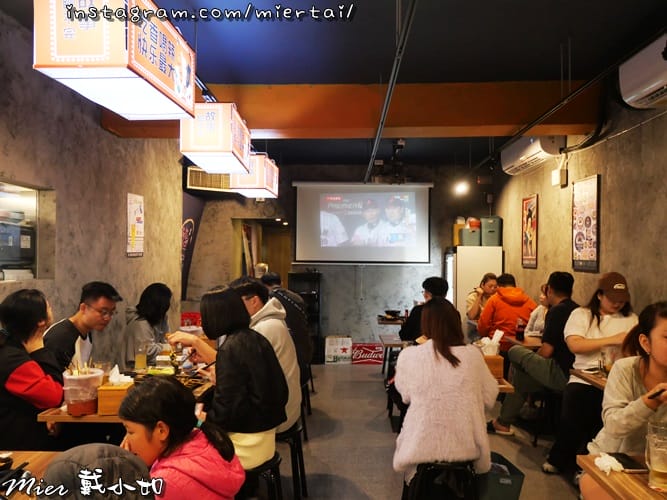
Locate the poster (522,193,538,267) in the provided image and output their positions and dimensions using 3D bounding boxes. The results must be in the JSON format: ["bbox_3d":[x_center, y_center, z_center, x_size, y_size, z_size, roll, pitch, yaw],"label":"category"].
[{"bbox_3d":[2.106,-0.184,6.164,0.030,0.760,0.490,0,0,2],"label":"poster"}]

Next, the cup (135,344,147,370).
[{"bbox_3d":[-1.040,0.578,3.120,0.063,0.130,0.063,0,0,0],"label":"cup"}]

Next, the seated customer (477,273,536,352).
[{"bbox_3d":[1.450,0.800,5.080,0.530,1.190,0.750,0,0,-20],"label":"seated customer"}]

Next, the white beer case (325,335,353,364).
[{"bbox_3d":[0.070,1.283,7.486,0.340,0.345,0.250,0,0,2],"label":"white beer case"}]

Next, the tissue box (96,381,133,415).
[{"bbox_3d":[-0.884,0.602,2.360,0.125,0.102,0.115,0,0,-2],"label":"tissue box"}]

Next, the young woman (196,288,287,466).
[{"bbox_3d":[-0.524,0.806,2.759,0.570,1.270,0.450,0,0,16],"label":"young woman"}]

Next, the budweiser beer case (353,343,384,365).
[{"bbox_3d":[0.452,1.226,6.920,0.430,0.252,0.270,0,0,2],"label":"budweiser beer case"}]

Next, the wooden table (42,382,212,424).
[{"bbox_3d":[-0.913,1.068,2.968,0.600,0.750,1.120,0,0,2],"label":"wooden table"}]

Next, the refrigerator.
[{"bbox_3d":[1.490,0.680,6.220,0.540,1.440,0.680,0,0,2],"label":"refrigerator"}]

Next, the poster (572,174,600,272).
[{"bbox_3d":[2.066,-0.195,4.723,0.030,0.760,0.500,0,0,2],"label":"poster"}]

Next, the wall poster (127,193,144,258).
[{"bbox_3d":[-1.795,-0.217,5.253,0.020,0.570,0.400,0,0,2],"label":"wall poster"}]

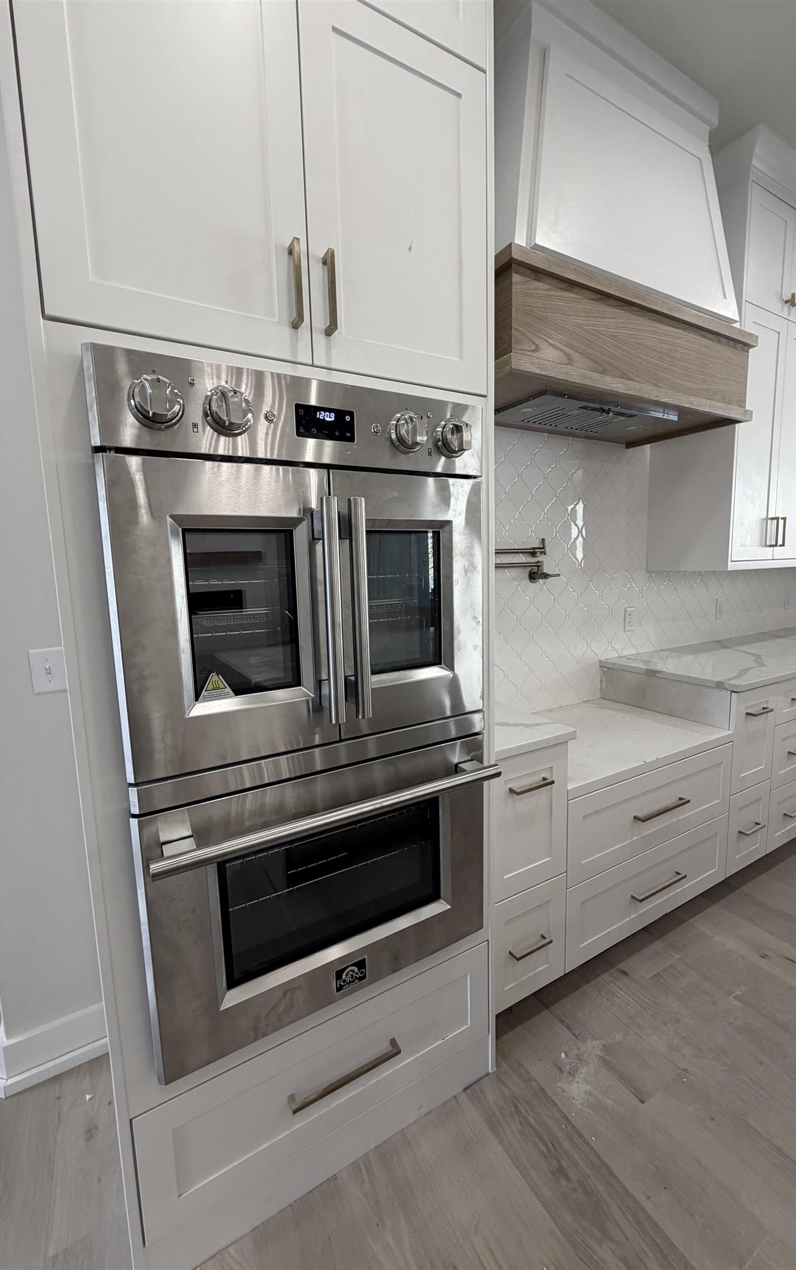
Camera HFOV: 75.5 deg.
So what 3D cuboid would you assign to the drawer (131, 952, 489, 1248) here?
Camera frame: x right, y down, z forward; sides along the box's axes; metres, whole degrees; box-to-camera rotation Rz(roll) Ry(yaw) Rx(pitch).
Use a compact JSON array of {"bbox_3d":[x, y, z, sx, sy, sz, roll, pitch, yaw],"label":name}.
[{"bbox_3d":[-0.223,0.991,1.371,0.865,0.284,0.445,-6,9,-30],"label":"drawer"}]

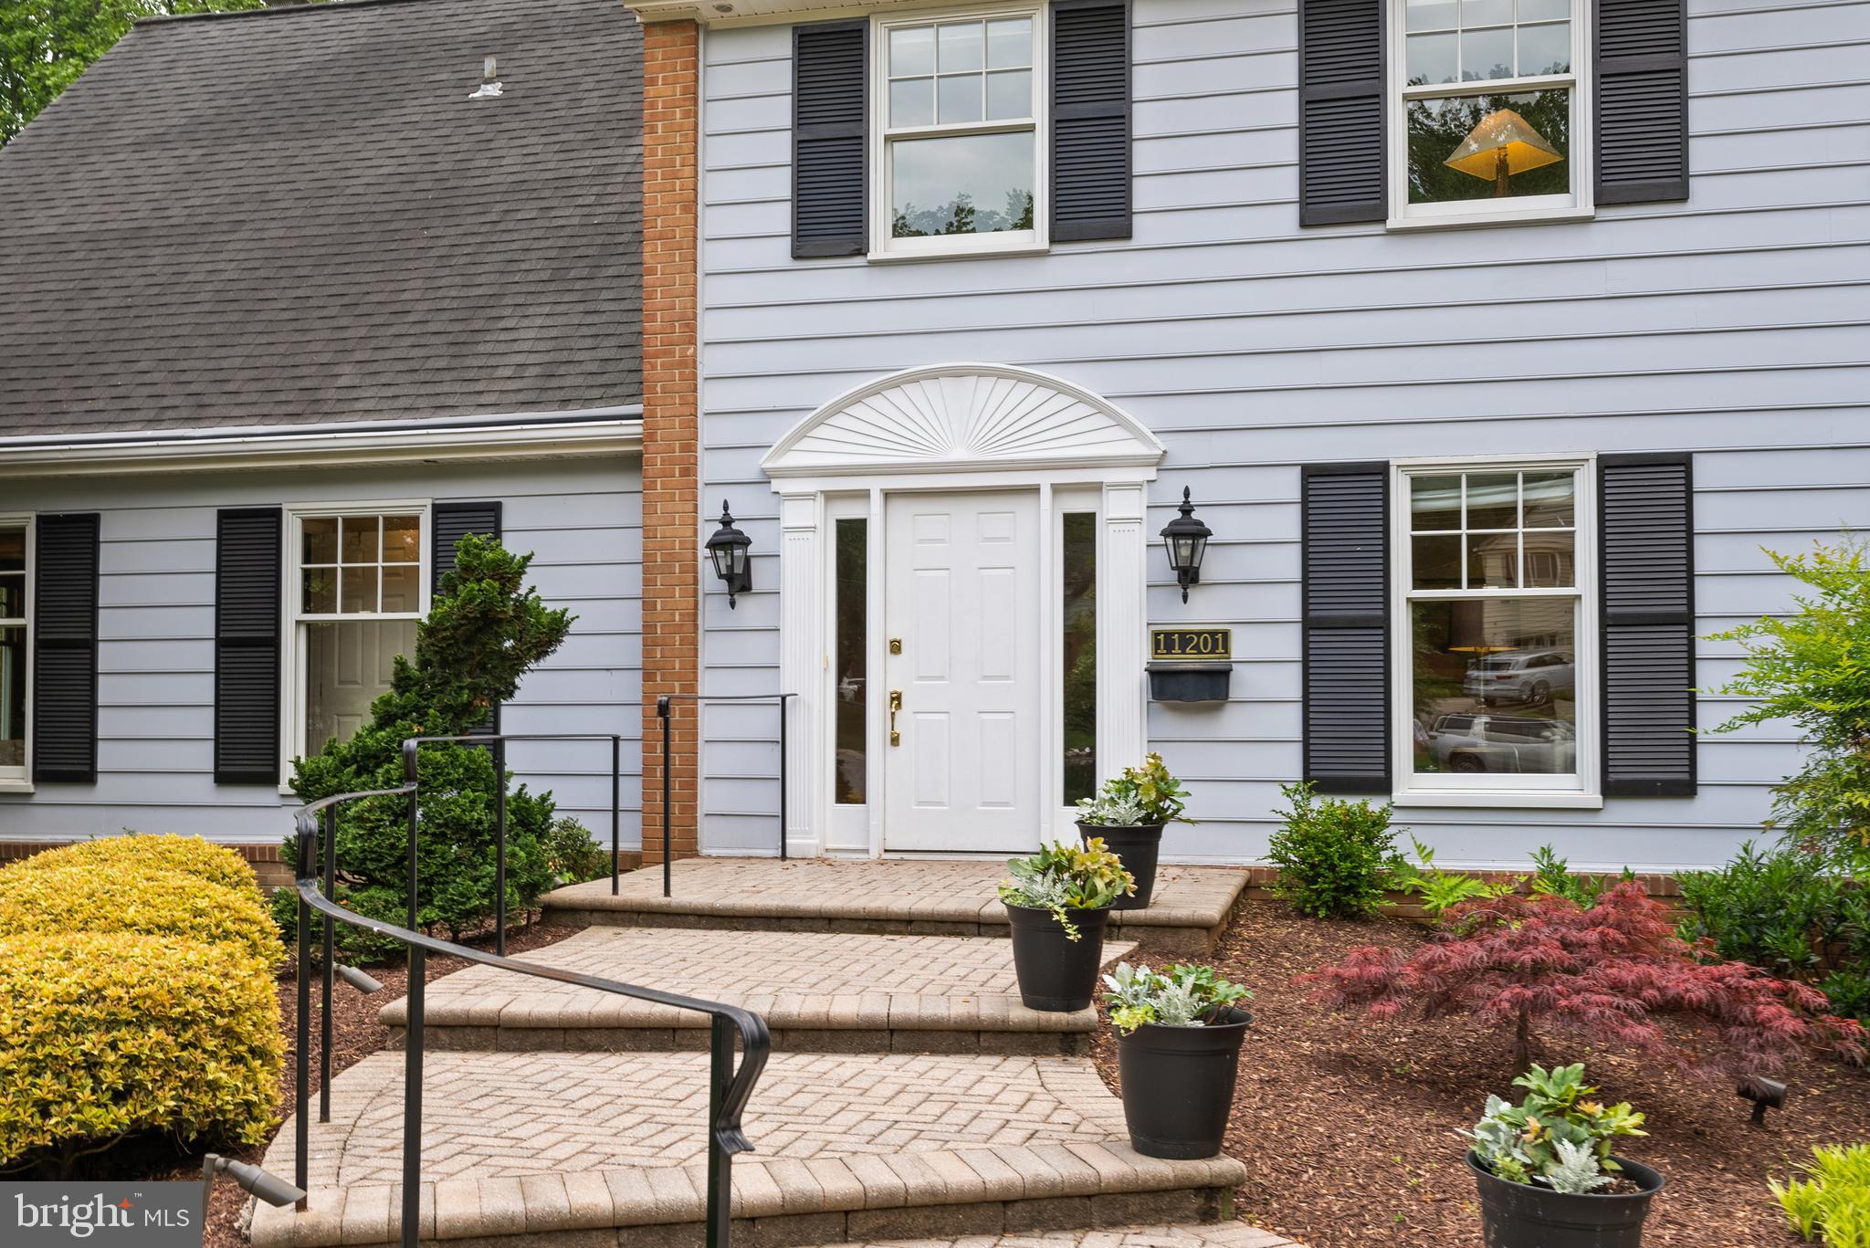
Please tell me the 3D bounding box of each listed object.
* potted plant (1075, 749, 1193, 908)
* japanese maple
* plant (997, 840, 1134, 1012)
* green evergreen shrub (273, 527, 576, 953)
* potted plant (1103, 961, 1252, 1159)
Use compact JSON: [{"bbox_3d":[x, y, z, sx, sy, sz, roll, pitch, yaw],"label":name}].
[{"bbox_3d":[0.852,0.884,7.600,0.510,0.660,0.450,-1,-2,13],"label":"potted plant"},{"bbox_3d":[2.045,1.139,5.550,1.700,0.680,1.420,-1,-2,13],"label":"japanese maple"},{"bbox_3d":[0.444,1.013,6.000,0.460,0.565,0.430,-1,-2,13],"label":"plant"},{"bbox_3d":[-2.400,0.537,8.350,1.360,1.920,1.280,-1,-2,13],"label":"green evergreen shrub"},{"bbox_3d":[0.652,1.149,4.720,0.420,0.500,0.410,-1,-2,13],"label":"potted plant"}]

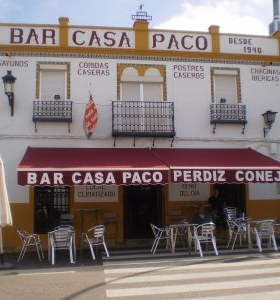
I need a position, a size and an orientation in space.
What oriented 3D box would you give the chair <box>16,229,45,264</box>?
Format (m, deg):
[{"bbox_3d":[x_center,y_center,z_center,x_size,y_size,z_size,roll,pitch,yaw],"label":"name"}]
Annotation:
[{"bbox_3d":[-2.634,2.300,10.050,0.560,0.770,0.540,0,-6,-9],"label":"chair"}]

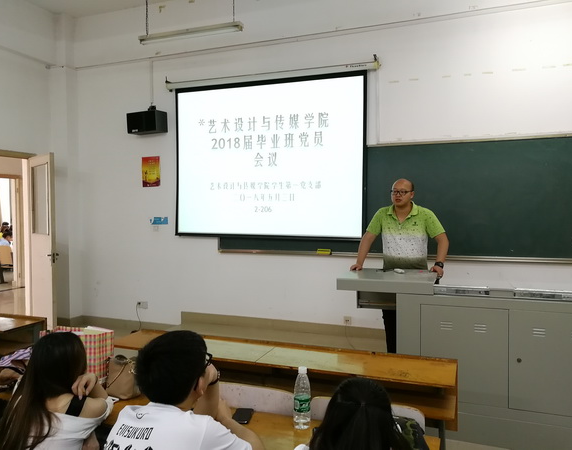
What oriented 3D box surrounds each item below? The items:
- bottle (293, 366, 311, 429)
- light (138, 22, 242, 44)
[{"bbox_3d":[0.064,0.663,1.803,0.065,0.226,0.065,0,2,0],"label":"bottle"},{"bbox_3d":[-1.049,-2.057,5.039,1.245,0.083,0.085,1,2,20],"label":"light"}]

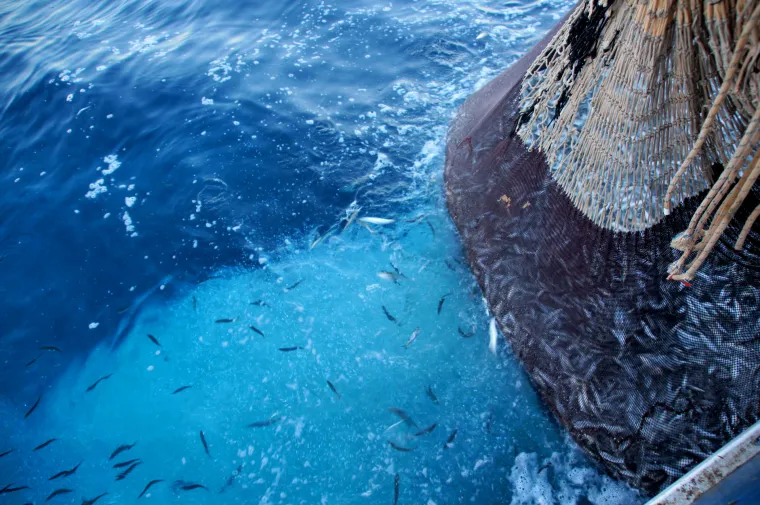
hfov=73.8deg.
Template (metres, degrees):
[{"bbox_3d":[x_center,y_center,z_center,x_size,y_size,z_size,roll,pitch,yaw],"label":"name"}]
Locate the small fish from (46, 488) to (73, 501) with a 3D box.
[{"bbox_3d":[-2.280,1.731,3.607,0.202,0.042,0.033,-16,44,-17],"label":"small fish"}]

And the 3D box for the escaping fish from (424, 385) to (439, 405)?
[{"bbox_3d":[0.436,1.183,4.215,0.036,0.046,0.221,-16,44,-17],"label":"escaping fish"}]

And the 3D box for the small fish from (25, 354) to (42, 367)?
[{"bbox_3d":[-3.060,0.954,4.471,0.033,0.042,0.200,26,48,26],"label":"small fish"}]

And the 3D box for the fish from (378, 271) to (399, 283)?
[{"bbox_3d":[0.095,0.263,5.237,0.248,0.052,0.041,21,46,22],"label":"fish"}]

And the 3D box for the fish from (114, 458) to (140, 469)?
[{"bbox_3d":[-1.891,1.574,3.781,0.215,0.045,0.035,-13,44,-14],"label":"fish"}]

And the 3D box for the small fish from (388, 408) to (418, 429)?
[{"bbox_3d":[0.127,0.872,2.655,0.199,0.038,0.026,26,47,27],"label":"small fish"}]

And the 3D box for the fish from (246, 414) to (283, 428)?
[{"bbox_3d":[-0.607,0.892,2.663,0.190,0.036,0.025,-13,43,-15],"label":"fish"}]

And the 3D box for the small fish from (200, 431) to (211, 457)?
[{"bbox_3d":[-0.872,0.955,2.529,0.023,0.033,0.175,-22,46,-23],"label":"small fish"}]

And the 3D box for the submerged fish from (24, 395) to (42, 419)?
[{"bbox_3d":[-2.833,1.256,4.135,0.037,0.047,0.225,5,42,5],"label":"submerged fish"}]

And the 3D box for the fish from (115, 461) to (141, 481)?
[{"bbox_3d":[-1.848,1.612,3.740,0.218,0.046,0.036,-31,51,-30],"label":"fish"}]

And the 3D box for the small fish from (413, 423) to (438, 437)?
[{"bbox_3d":[0.233,0.908,2.583,0.165,0.031,0.021,-18,44,-19],"label":"small fish"}]

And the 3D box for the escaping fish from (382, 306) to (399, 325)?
[{"bbox_3d":[0.067,0.393,3.145,0.025,0.036,0.189,-23,46,-24],"label":"escaping fish"}]

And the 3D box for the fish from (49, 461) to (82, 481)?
[{"bbox_3d":[-1.491,1.036,2.406,0.166,0.032,0.022,-28,48,-28],"label":"fish"}]

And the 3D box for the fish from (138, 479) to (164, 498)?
[{"bbox_3d":[-1.638,1.703,3.638,0.214,0.045,0.035,-29,50,-29],"label":"fish"}]

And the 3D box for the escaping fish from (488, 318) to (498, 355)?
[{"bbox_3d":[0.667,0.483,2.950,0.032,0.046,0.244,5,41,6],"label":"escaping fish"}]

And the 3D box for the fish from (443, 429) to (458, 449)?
[{"bbox_3d":[0.548,1.442,3.928,0.036,0.046,0.219,27,49,27],"label":"fish"}]

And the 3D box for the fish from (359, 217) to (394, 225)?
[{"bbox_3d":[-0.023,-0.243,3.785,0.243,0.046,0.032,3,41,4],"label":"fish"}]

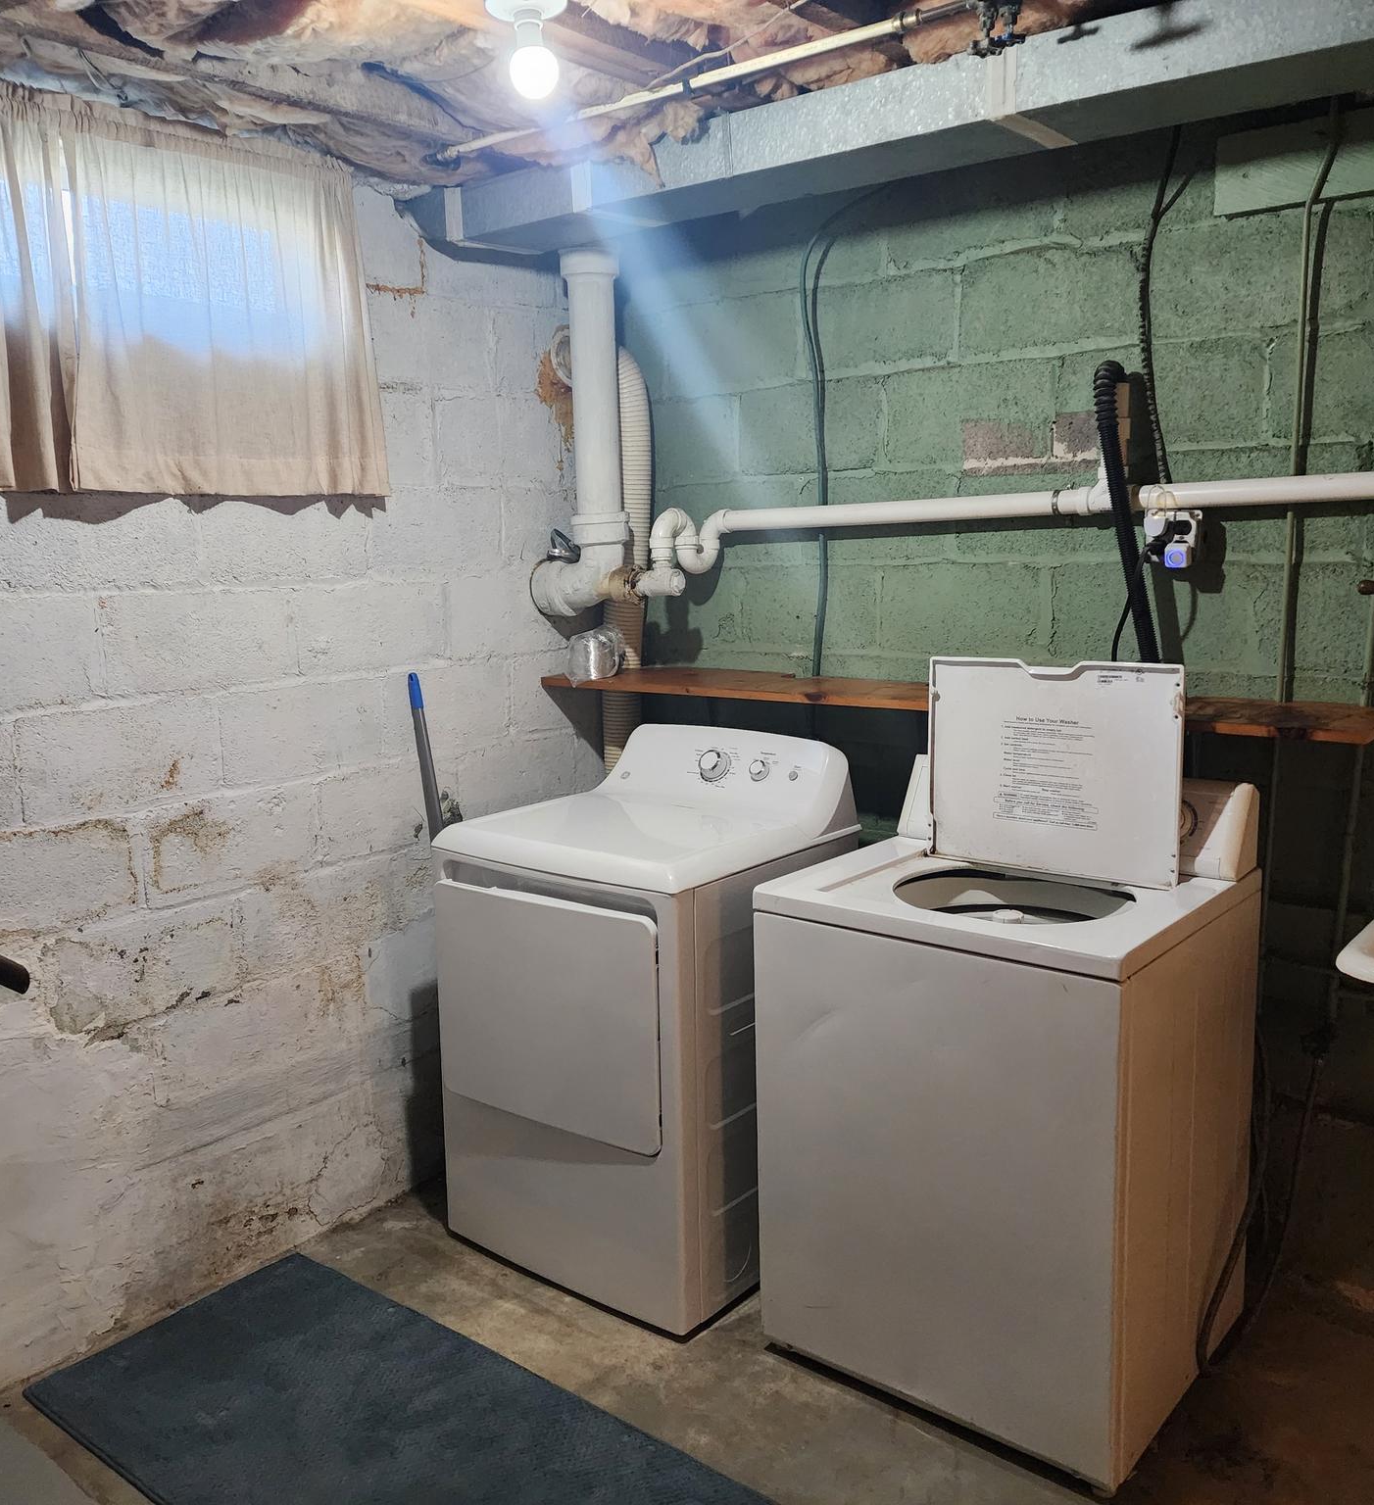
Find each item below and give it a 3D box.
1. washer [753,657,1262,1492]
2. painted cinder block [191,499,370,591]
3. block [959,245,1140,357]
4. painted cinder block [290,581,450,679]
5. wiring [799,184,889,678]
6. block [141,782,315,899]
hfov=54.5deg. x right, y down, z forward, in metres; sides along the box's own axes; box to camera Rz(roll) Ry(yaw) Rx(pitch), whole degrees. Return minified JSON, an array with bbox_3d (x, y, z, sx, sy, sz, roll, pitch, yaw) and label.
[{"bbox_3d":[0.608,0.494,2.502,0.690,1.295,0.650,6,12,40],"label":"washer"},{"bbox_3d":[-0.920,-0.472,2.894,0.170,0.200,0.405,6,12,40],"label":"painted cinder block"},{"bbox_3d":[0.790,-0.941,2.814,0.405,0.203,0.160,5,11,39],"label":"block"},{"bbox_3d":[-0.753,-0.288,3.009,0.160,0.203,0.405,5,11,39],"label":"painted cinder block"},{"bbox_3d":[0.357,-0.718,3.098,0.240,1.100,0.050,6,12,37],"label":"wiring"},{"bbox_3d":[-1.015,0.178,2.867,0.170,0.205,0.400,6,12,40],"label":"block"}]

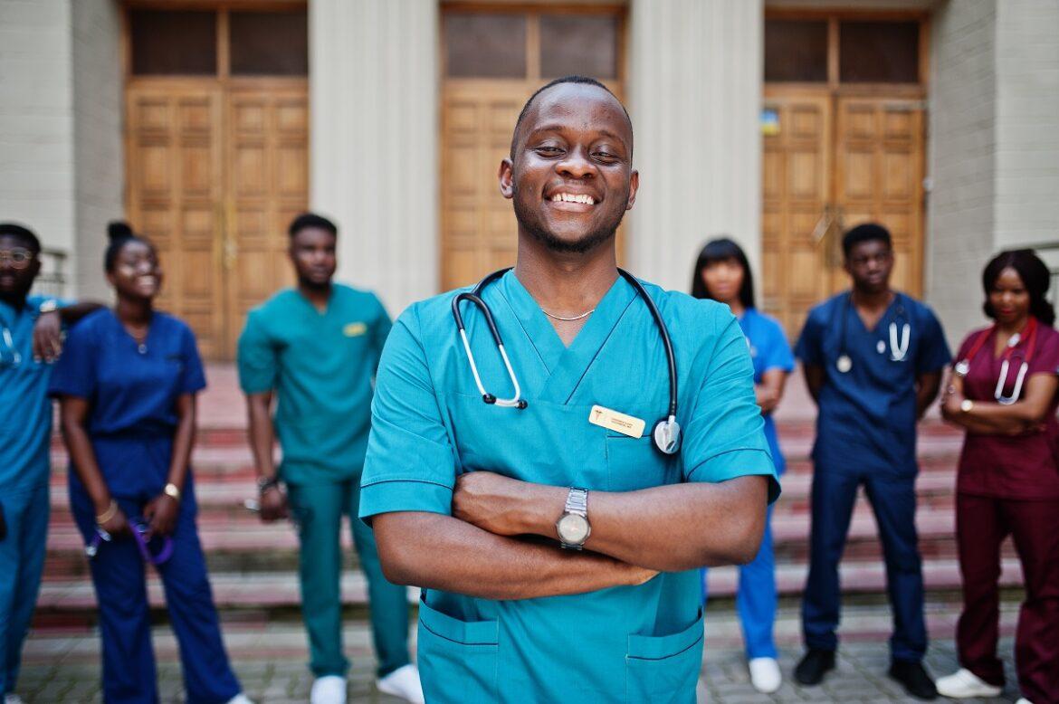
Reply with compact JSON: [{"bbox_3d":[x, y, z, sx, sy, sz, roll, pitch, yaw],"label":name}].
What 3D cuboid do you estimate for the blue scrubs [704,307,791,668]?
[{"bbox_3d":[0.799,0.522,3.992,0.441,1.384,0.310,1,4,11],"label":"blue scrubs"}]

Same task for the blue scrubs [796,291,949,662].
[{"bbox_3d":[1.336,0.497,4.011,0.588,1.461,0.330,1,4,10],"label":"blue scrubs"}]

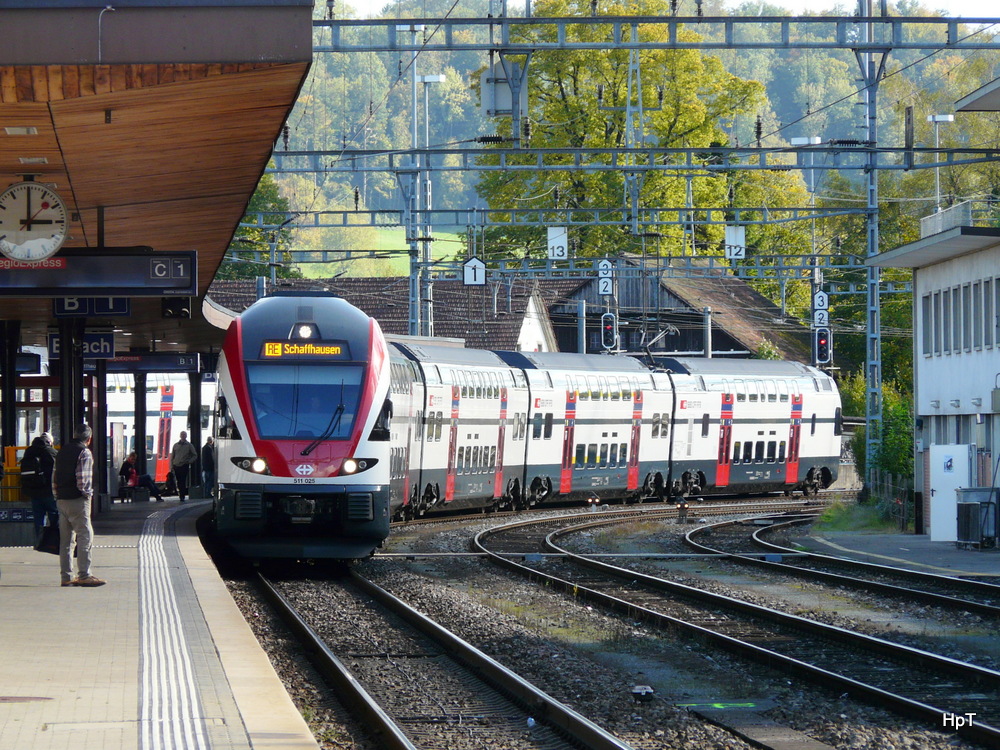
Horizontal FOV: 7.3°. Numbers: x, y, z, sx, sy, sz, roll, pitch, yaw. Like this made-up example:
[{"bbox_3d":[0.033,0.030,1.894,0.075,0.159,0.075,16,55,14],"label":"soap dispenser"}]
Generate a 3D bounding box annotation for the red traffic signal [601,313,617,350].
[{"bbox_3d":[4.227,-1.709,303.000,0.560,1.410,0.330,0,0,9],"label":"red traffic signal"}]

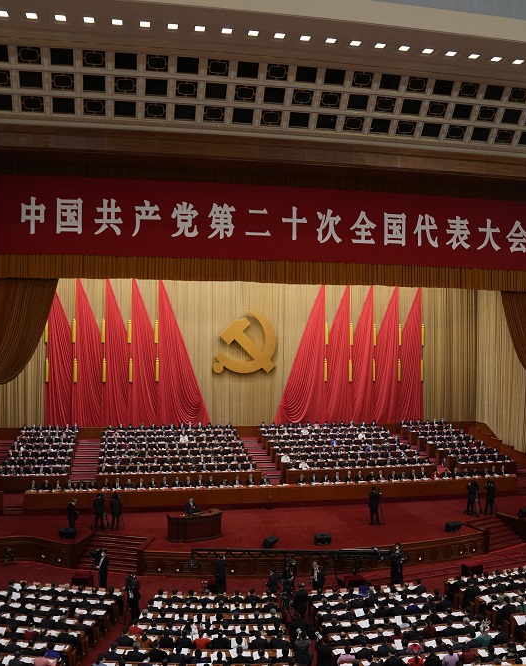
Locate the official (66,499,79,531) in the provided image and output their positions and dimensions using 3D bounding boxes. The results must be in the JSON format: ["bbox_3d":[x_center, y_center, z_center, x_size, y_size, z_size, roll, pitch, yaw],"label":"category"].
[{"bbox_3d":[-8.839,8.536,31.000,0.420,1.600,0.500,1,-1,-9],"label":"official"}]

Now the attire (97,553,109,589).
[{"bbox_3d":[-6.426,9.668,26.900,0.400,1.580,0.500,1,-1,-26],"label":"attire"}]

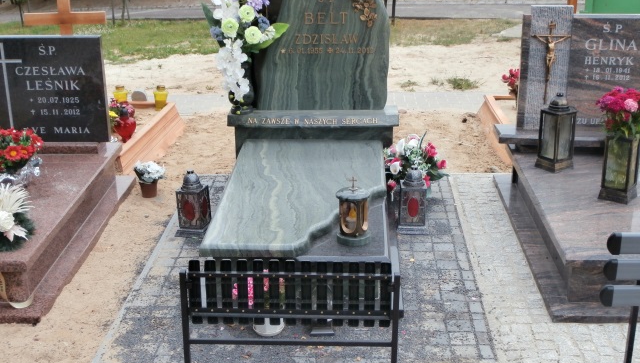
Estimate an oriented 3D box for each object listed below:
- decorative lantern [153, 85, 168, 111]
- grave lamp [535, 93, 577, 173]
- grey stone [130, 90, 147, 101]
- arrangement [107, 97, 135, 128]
[{"bbox_3d":[-1.147,-0.603,6.257,0.108,0.180,0.108,0,19,0],"label":"decorative lantern"},{"bbox_3d":[1.279,-0.275,4.725,0.150,0.416,0.150,-14,23,-36],"label":"grave lamp"},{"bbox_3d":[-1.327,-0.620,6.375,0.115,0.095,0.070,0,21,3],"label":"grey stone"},{"bbox_3d":[-1.305,-0.413,5.667,0.200,0.249,0.190,0,19,0],"label":"arrangement"}]

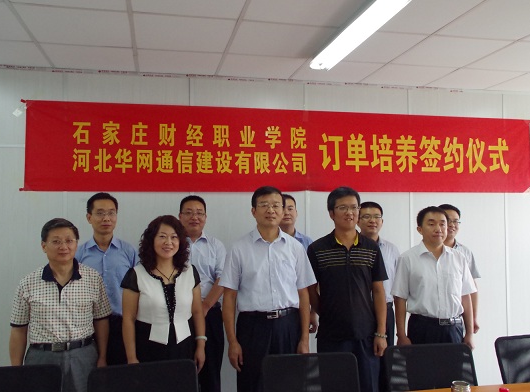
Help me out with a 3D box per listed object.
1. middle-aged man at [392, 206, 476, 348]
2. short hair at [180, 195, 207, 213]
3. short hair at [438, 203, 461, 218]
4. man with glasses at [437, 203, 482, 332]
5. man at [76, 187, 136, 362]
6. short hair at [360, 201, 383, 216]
[{"bbox_3d":[1.051,0.887,3.042,0.490,1.638,0.280,-1,-2,4],"label":"middle-aged man"},{"bbox_3d":[-0.474,0.064,3.268,0.165,0.135,0.190,0,-2,-8],"label":"short hair"},{"bbox_3d":[1.376,0.128,3.668,0.160,0.130,0.185,-1,-2,4],"label":"short hair"},{"bbox_3d":[1.359,0.893,3.622,0.470,1.661,0.270,-1,-2,2],"label":"man with glasses"},{"bbox_3d":[-0.965,0.850,2.970,0.480,1.738,0.280,0,-2,-13],"label":"man"},{"bbox_3d":[0.775,0.109,3.578,0.160,0.130,0.185,-1,-2,3],"label":"short hair"}]

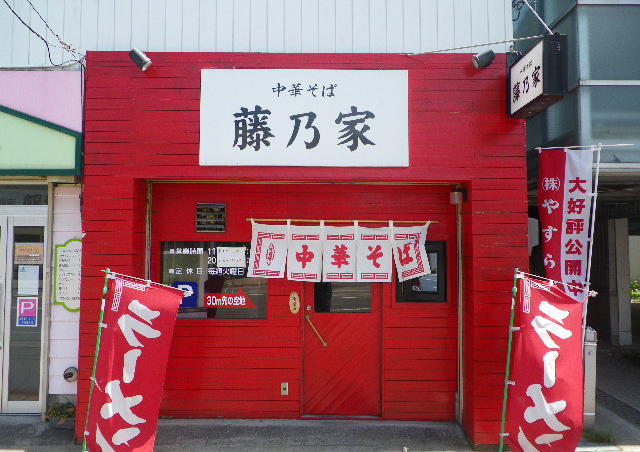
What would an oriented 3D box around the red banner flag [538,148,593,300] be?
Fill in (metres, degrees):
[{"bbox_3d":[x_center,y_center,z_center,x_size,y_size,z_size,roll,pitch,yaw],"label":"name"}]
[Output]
[{"bbox_3d":[2.743,0.027,5.757,0.600,1.760,0.100,0,-3,7],"label":"red banner flag"}]

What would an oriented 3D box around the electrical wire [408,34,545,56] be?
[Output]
[{"bbox_3d":[1.268,-1.516,4.360,1.166,0.020,0.020,6,1,37],"label":"electrical wire"}]

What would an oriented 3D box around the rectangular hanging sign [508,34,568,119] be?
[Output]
[{"bbox_3d":[1.822,-1.223,4.334,0.176,0.451,0.676,0,-3,0],"label":"rectangular hanging sign"}]

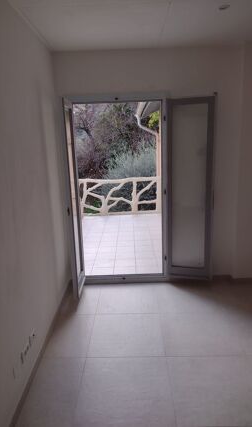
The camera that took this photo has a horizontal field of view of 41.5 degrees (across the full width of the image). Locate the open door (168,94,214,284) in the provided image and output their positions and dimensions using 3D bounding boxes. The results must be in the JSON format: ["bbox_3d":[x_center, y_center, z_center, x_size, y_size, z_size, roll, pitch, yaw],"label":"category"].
[{"bbox_3d":[0.669,-0.196,3.484,0.462,1.929,0.050,0,15,11],"label":"open door"}]

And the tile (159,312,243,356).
[{"bbox_3d":[0.622,1.023,2.855,0.615,0.015,0.615,-2,14,2],"label":"tile"}]

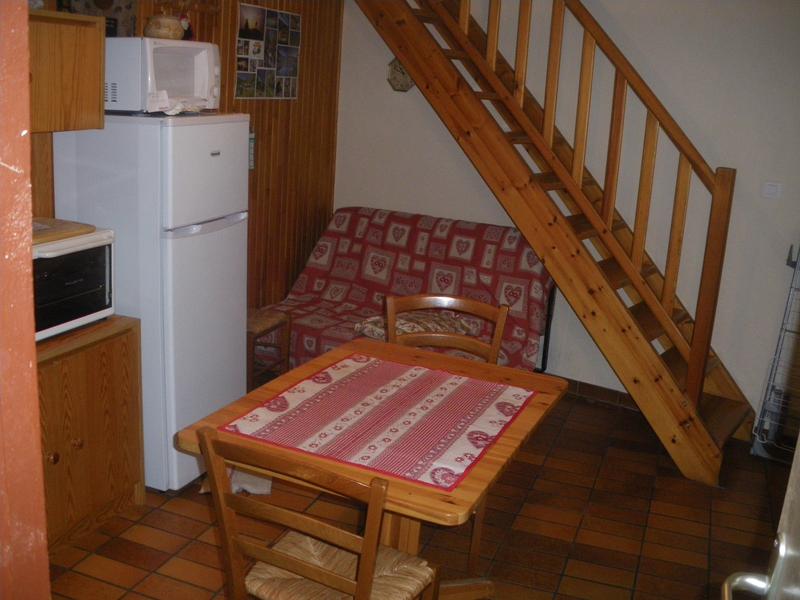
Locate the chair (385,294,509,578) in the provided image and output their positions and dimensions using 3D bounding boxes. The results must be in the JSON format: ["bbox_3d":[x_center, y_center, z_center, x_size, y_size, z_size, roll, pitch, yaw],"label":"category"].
[{"bbox_3d":[0.098,0.478,2.751,0.450,0.880,0.490,6,14,8],"label":"chair"}]

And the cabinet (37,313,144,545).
[{"bbox_3d":[-1.294,0.446,2.768,0.540,0.730,0.810,9,14,19],"label":"cabinet"}]

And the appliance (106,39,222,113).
[{"bbox_3d":[-0.961,-0.854,3.178,0.360,0.270,0.475,9,14,19],"label":"appliance"}]

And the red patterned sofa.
[{"bbox_3d":[0.025,0.072,4.325,1.380,0.920,0.905,9,14,19],"label":"red patterned sofa"}]

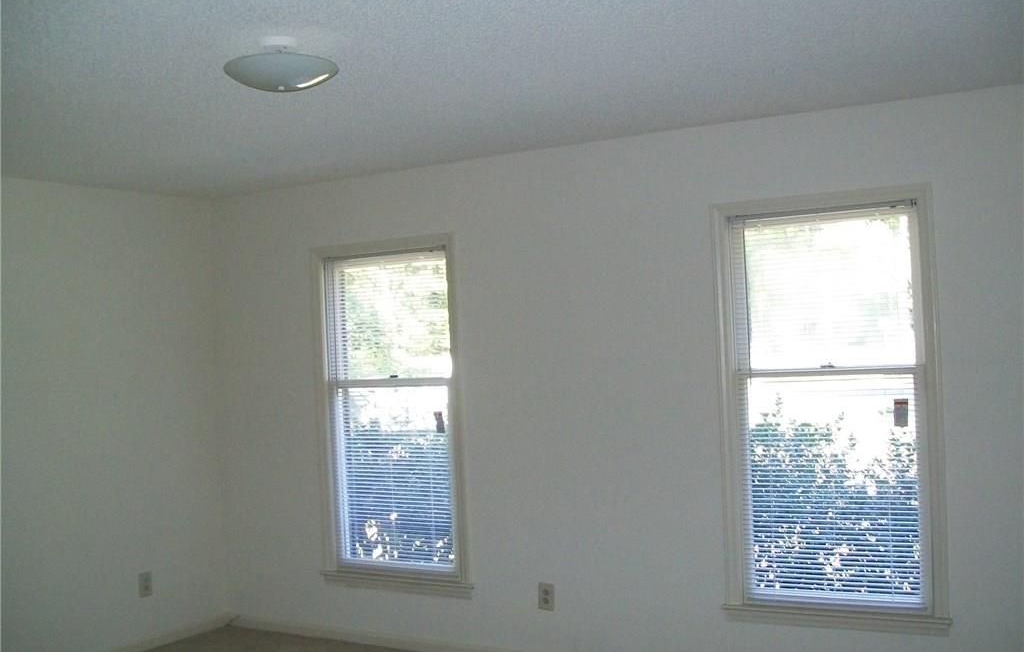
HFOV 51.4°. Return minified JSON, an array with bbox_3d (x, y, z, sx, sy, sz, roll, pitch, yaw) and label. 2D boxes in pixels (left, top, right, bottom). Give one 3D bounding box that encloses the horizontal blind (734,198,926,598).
[{"bbox_3d":[1.285,0.329,4.331,0.770,1.635,0.040,-3,-1,30],"label":"horizontal blind"}]

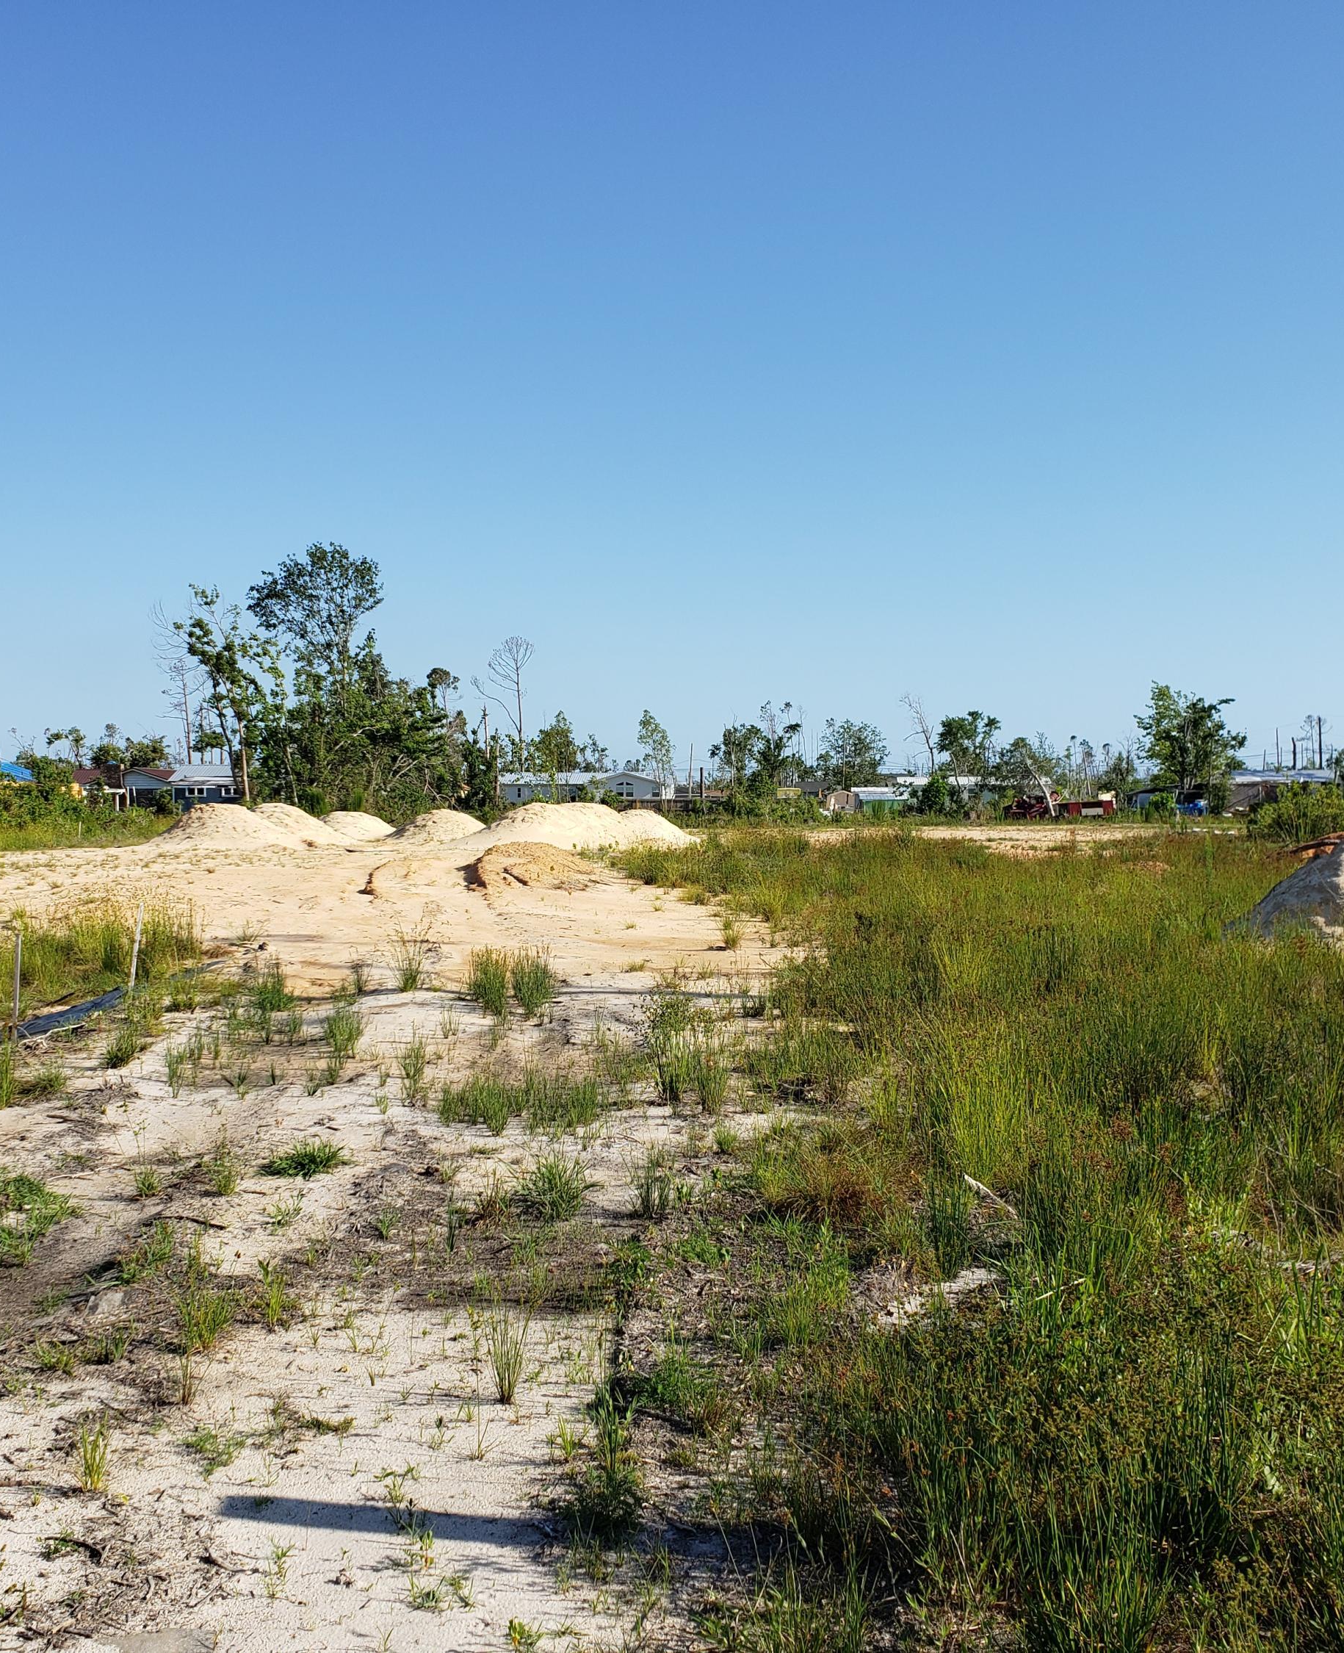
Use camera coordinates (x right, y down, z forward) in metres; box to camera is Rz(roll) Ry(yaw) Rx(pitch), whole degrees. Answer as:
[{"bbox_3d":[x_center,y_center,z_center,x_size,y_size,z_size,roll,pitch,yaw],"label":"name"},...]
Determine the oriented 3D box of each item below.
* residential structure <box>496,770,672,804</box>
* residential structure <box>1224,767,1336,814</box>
[{"bbox_3d":[-8.900,-3.600,168.000,16.800,3.750,8.500,0,1,6],"label":"residential structure"},{"bbox_3d":[48.000,-2.650,130.000,9.000,3.600,7.500,0,1,3],"label":"residential structure"}]

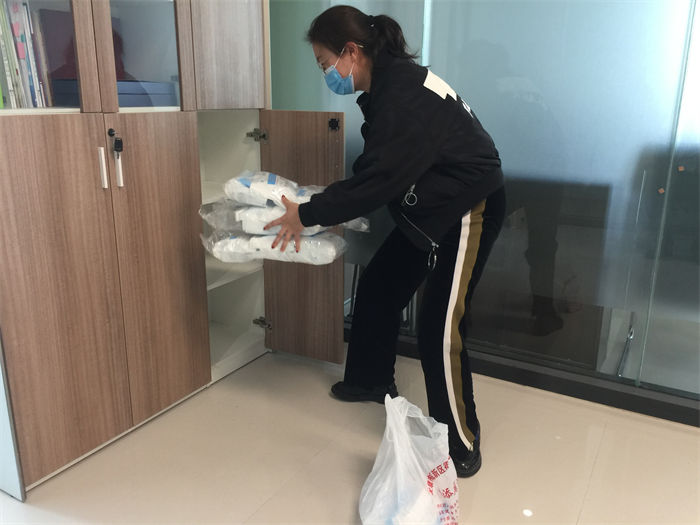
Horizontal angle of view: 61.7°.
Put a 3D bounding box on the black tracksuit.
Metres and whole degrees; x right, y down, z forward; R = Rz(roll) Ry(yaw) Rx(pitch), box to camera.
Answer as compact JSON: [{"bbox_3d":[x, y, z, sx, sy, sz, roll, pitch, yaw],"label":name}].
[{"bbox_3d":[0.166,-0.051,1.967,0.650,1.240,0.490,4,15,13],"label":"black tracksuit"}]

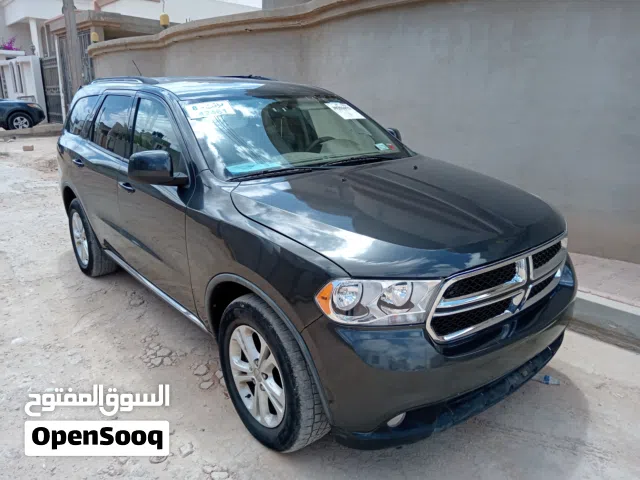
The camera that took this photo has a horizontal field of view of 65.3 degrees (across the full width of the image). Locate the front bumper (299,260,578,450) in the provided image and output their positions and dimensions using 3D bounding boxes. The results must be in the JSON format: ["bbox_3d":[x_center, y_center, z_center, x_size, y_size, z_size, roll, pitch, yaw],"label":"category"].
[{"bbox_3d":[0.792,0.474,2.423,1.860,0.580,0.500,-13,21,-37],"label":"front bumper"}]

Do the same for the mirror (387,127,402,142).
[{"bbox_3d":[0.601,-0.777,3.944,0.250,0.210,0.190,-14,22,-37],"label":"mirror"}]

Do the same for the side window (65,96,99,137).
[{"bbox_3d":[-2.049,-1.058,4.261,0.100,0.340,0.720,8,7,-41],"label":"side window"}]

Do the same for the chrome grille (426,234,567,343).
[{"bbox_3d":[0.888,0.199,2.286,1.060,0.310,0.150,-14,22,-37],"label":"chrome grille"}]

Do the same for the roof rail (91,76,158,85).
[{"bbox_3d":[-1.623,-1.288,4.043,0.050,0.070,1.580,-14,22,-37],"label":"roof rail"}]

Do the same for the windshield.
[{"bbox_3d":[-0.136,-0.724,3.261,1.460,0.160,0.800,-13,53,-37],"label":"windshield"}]

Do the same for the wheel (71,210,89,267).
[{"bbox_3d":[-2.198,-0.019,4.700,0.200,0.490,0.490,-13,21,-37],"label":"wheel"}]

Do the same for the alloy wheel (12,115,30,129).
[{"bbox_3d":[-10.052,-3.927,16.800,0.480,0.480,0.200,-12,20,-34],"label":"alloy wheel"}]

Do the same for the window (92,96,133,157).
[{"bbox_3d":[-1.518,-0.866,3.720,0.060,0.410,0.800,9,7,-42],"label":"window"}]

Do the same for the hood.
[{"bbox_3d":[0.494,-0.182,2.608,1.540,0.260,1.300,-13,26,-37],"label":"hood"}]

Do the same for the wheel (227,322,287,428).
[{"bbox_3d":[-0.238,0.651,2.502,0.200,0.510,0.510,-14,22,-37],"label":"wheel"}]

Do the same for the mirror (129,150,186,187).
[{"bbox_3d":[-0.875,-0.389,2.697,0.270,0.190,0.190,-13,21,-37],"label":"mirror"}]

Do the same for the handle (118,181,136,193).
[{"bbox_3d":[-1.274,-0.347,3.301,0.055,0.048,0.250,-14,22,-37],"label":"handle"}]

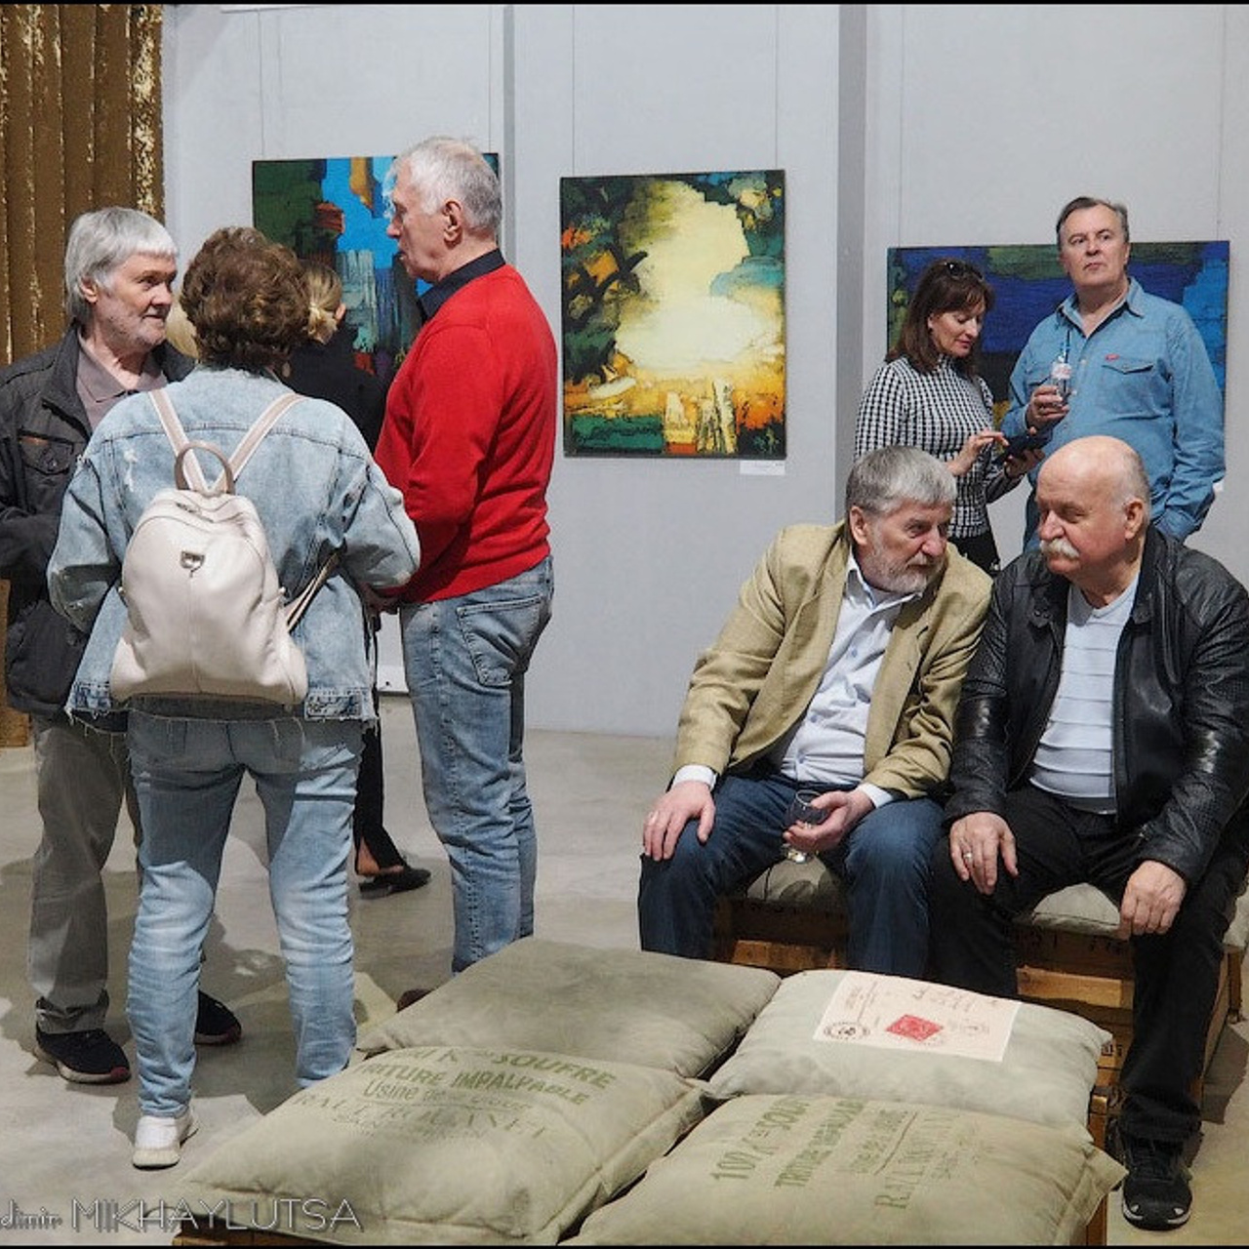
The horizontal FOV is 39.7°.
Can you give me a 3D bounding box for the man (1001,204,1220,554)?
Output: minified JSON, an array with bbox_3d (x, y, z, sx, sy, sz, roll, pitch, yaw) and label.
[{"bbox_3d":[1.289,-0.200,4.570,0.560,1.800,0.390,5,10,30],"label":"man"}]

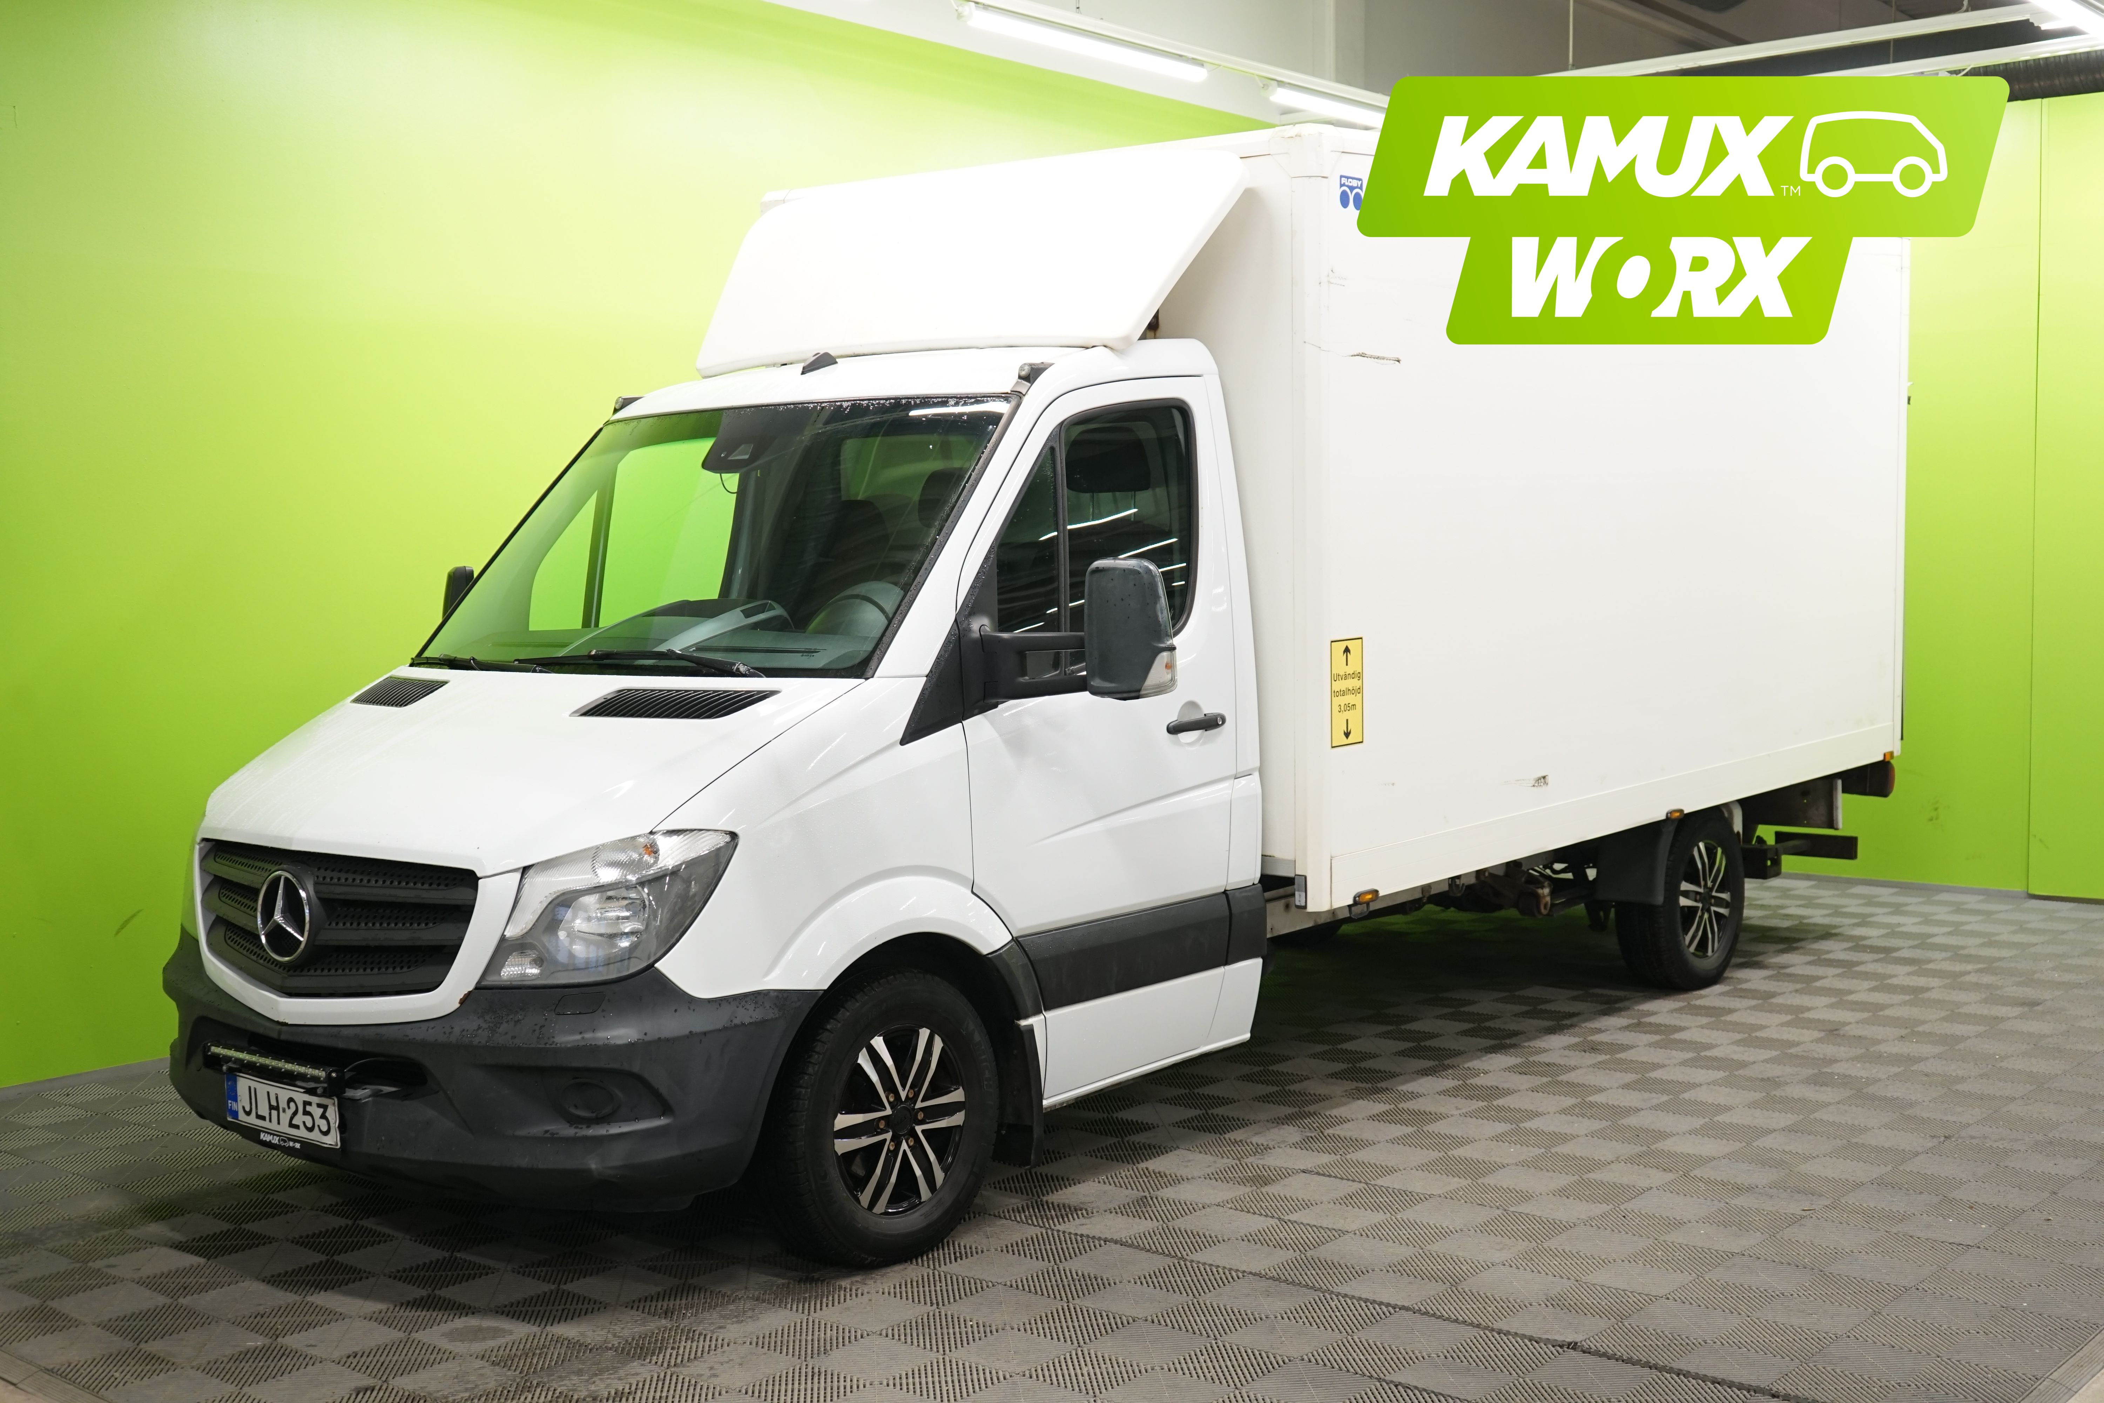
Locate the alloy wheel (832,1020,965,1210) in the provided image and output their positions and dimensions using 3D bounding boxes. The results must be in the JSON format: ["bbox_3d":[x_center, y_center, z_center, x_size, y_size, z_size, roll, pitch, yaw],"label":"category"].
[{"bbox_3d":[-0.387,0.955,5.273,0.160,0.440,0.440,3,5,40],"label":"alloy wheel"}]

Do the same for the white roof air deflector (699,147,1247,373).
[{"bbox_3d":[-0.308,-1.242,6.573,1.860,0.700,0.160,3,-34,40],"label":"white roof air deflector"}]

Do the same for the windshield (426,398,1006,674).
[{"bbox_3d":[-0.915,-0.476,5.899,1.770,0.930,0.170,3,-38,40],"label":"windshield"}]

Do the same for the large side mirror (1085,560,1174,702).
[{"bbox_3d":[0.183,-0.164,5.243,0.205,0.340,0.135,3,6,40],"label":"large side mirror"}]

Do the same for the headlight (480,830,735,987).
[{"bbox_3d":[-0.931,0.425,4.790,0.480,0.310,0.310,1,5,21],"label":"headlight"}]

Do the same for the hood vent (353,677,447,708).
[{"bbox_3d":[-1.676,-0.021,5.852,0.165,0.050,0.440,-30,20,-30],"label":"hood vent"}]

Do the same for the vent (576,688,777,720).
[{"bbox_3d":[-0.861,0.001,5.165,0.440,0.050,0.165,1,27,25],"label":"vent"}]

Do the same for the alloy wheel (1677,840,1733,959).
[{"bbox_3d":[2.404,0.730,8.573,0.160,0.440,0.440,3,5,40],"label":"alloy wheel"}]

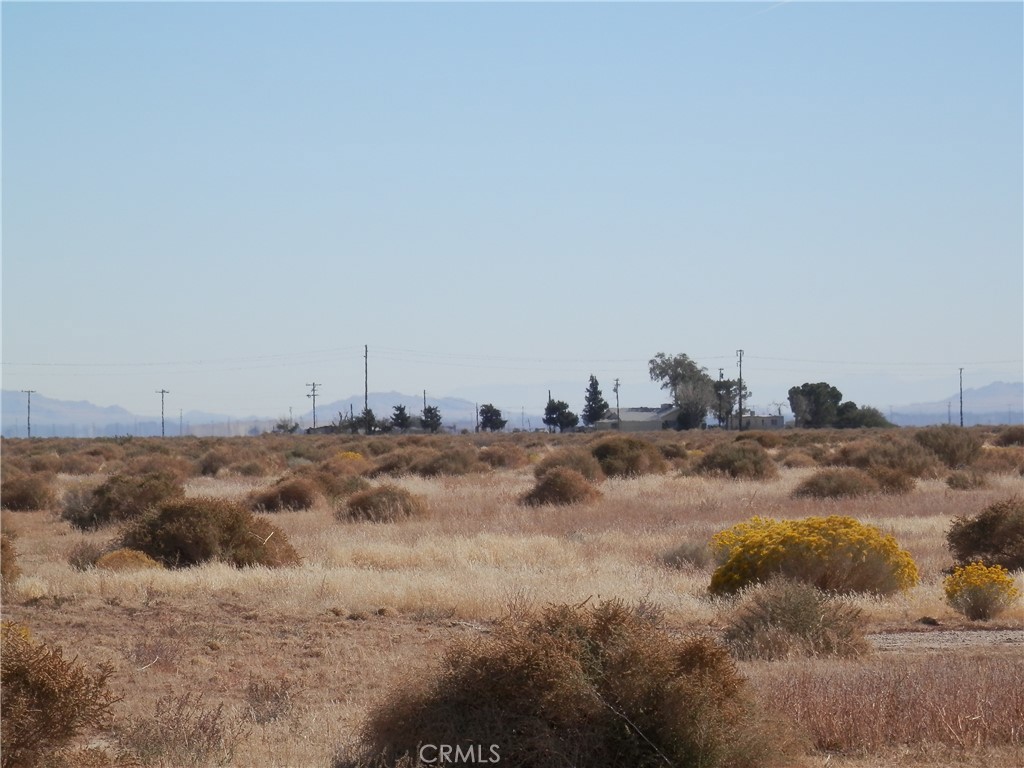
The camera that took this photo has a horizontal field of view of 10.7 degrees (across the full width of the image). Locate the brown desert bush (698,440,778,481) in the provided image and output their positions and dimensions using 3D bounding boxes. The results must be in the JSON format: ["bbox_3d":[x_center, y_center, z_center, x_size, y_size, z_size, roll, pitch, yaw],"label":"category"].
[{"bbox_3d":[6.788,2.307,164.000,2.397,1.229,2.038,-1,0,0],"label":"brown desert bush"}]

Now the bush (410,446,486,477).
[{"bbox_3d":[-2.031,2.494,175.000,2.430,0.991,2.200,-1,0,0],"label":"bush"}]

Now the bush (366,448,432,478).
[{"bbox_3d":[-3.227,2.309,157.000,1.890,0.920,1.700,-1,0,0],"label":"bush"}]

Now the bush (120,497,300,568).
[{"bbox_3d":[-3.498,1.723,63.500,2.089,0.835,1.800,-1,0,0],"label":"bush"}]

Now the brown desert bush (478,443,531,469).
[{"bbox_3d":[-0.256,2.460,187.000,1.780,0.920,1.700,-1,0,0],"label":"brown desert bush"}]

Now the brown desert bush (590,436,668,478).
[{"bbox_3d":[3.194,2.027,148.765,2.107,1.191,1.896,0,0,0],"label":"brown desert bush"}]

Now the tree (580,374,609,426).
[{"bbox_3d":[13.279,2.986,860.000,4.400,8.960,4.200,-1,0,0],"label":"tree"}]

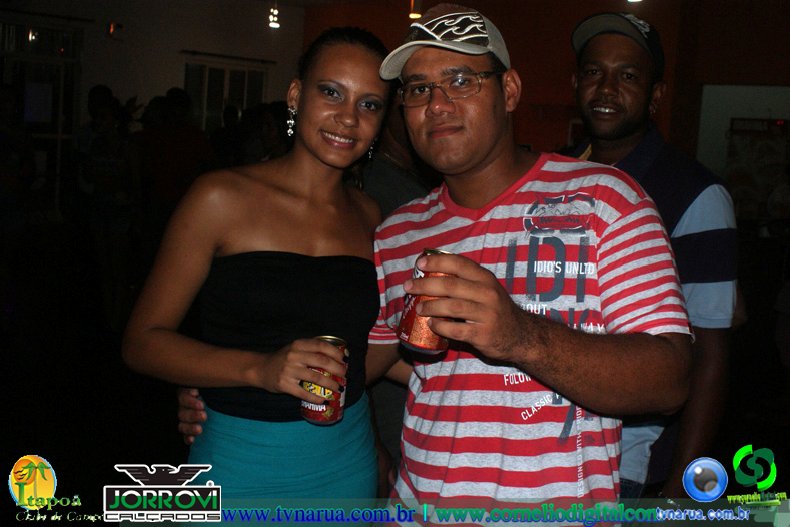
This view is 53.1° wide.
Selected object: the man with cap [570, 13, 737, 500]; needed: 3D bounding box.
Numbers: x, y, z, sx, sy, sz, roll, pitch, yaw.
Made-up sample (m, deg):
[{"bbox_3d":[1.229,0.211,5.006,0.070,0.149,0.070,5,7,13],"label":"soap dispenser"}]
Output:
[{"bbox_3d":[0.415,0.400,1.630,0.550,1.780,0.360,6,4,30],"label":"man with cap"}]

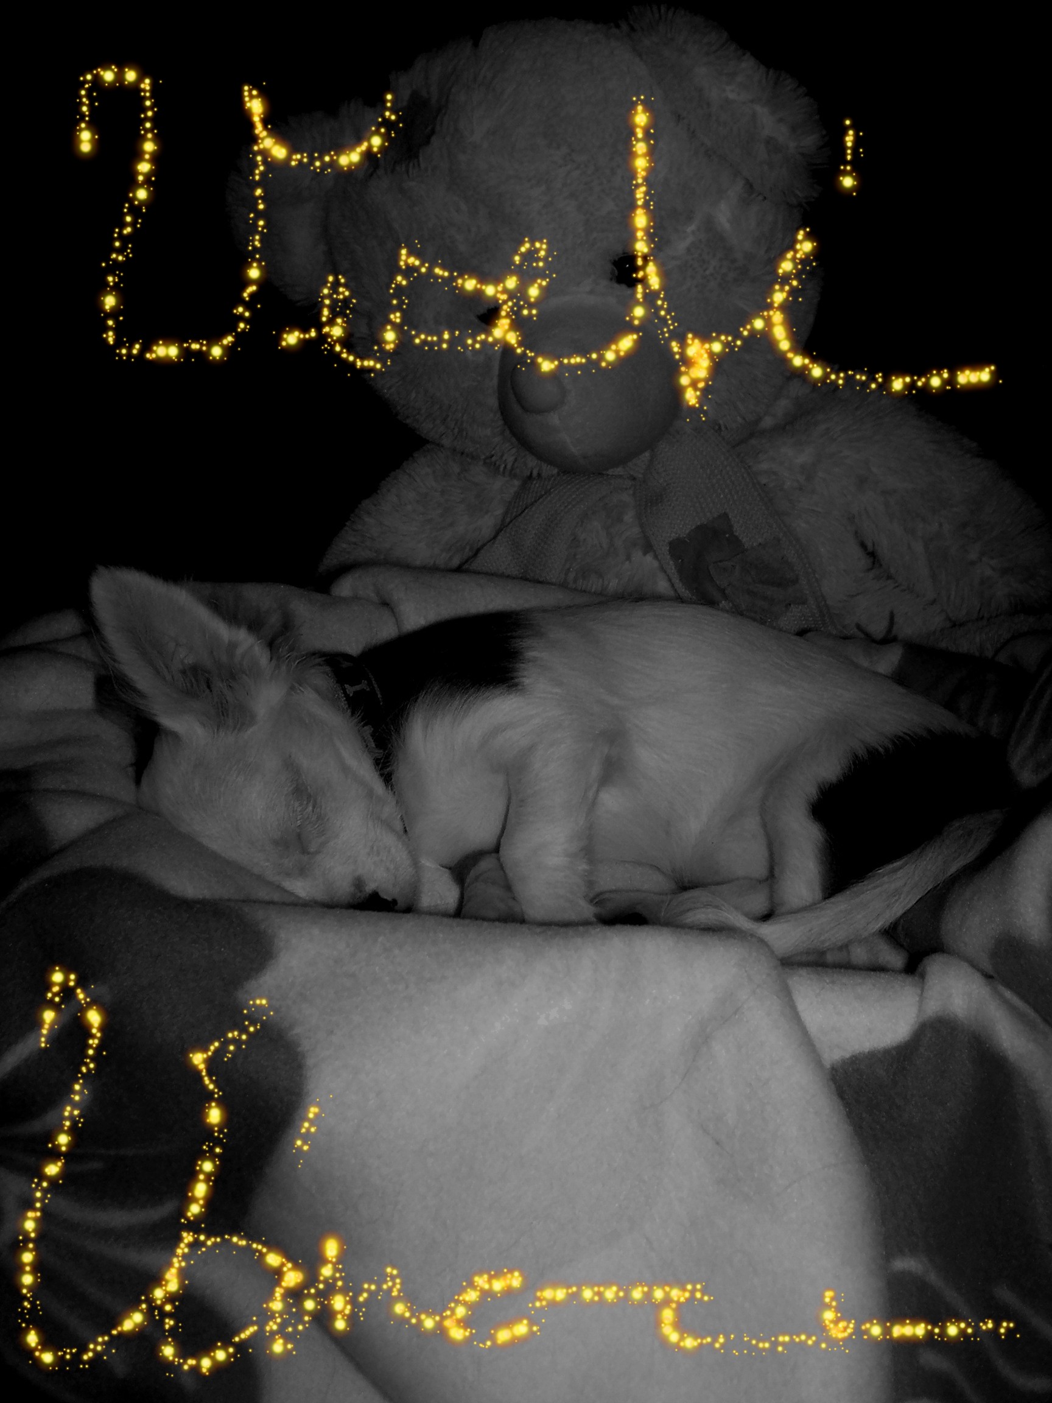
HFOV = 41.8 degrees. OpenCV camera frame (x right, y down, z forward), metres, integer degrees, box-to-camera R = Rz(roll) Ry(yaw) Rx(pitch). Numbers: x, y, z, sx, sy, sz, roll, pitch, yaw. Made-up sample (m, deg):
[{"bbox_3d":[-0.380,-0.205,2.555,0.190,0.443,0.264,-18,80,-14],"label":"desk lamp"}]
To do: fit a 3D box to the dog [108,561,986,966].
[{"bbox_3d":[0.011,0.030,0.715,0.450,0.160,0.210,1,20,3],"label":"dog"}]

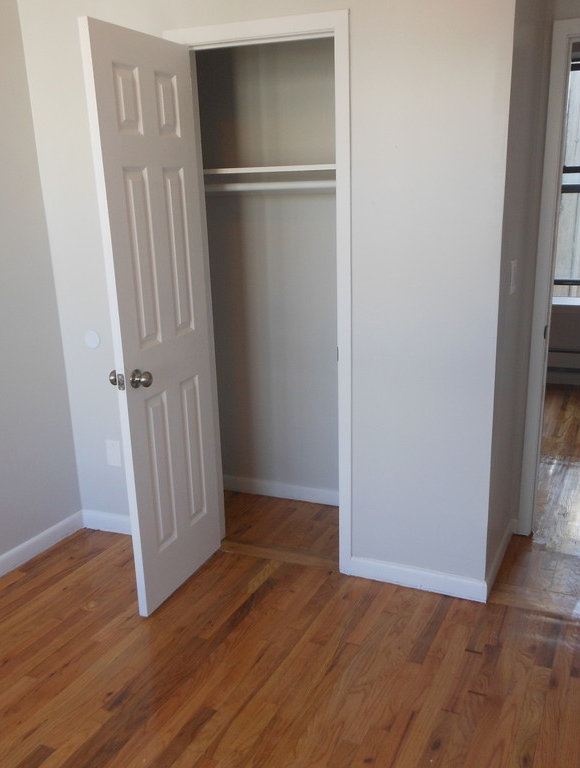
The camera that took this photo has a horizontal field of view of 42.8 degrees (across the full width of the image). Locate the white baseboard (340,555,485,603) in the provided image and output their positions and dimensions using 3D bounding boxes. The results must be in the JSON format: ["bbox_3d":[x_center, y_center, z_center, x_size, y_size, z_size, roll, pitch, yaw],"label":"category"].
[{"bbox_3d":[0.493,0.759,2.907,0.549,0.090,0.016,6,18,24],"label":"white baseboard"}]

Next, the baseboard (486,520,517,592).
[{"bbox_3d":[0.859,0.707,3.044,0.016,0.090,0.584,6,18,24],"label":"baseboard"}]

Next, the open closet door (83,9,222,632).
[{"bbox_3d":[-0.463,-0.181,2.728,0.036,2.030,0.557,5,18,24],"label":"open closet door"}]

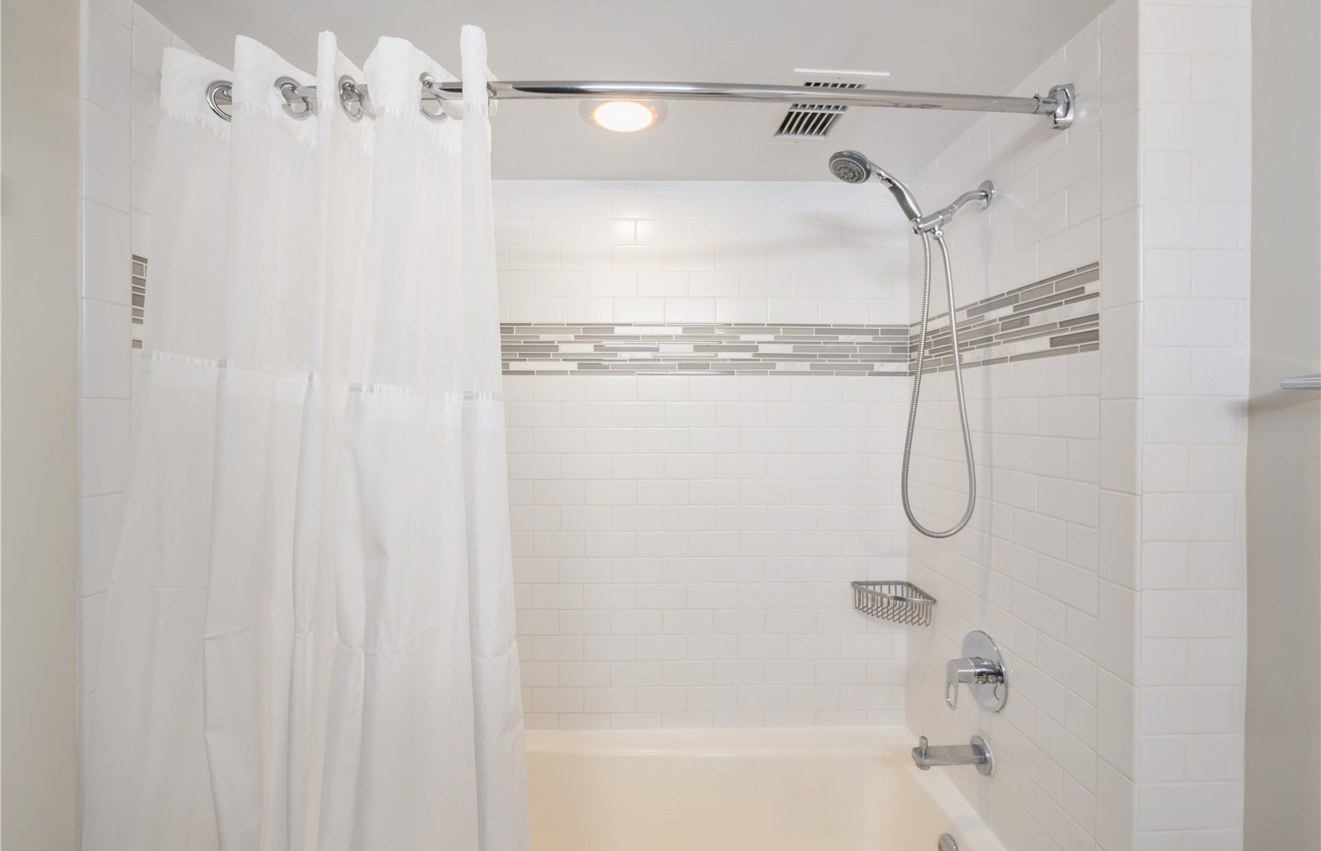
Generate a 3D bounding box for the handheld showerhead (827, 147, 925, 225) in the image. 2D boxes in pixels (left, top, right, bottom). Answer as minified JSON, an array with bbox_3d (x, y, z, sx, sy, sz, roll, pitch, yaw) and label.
[{"bbox_3d":[0.489,-0.540,1.199,0.244,0.068,0.094,29,0,-1],"label":"handheld showerhead"}]

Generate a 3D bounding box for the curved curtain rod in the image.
[{"bbox_3d":[-0.063,-0.574,0.929,1.625,0.090,0.180,0,1,-1],"label":"curved curtain rod"}]

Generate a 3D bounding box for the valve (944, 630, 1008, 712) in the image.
[{"bbox_3d":[0.703,0.562,1.223,0.084,0.172,0.169,0,1,-1],"label":"valve"}]

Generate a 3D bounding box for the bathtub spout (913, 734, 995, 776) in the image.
[{"bbox_3d":[0.659,0.758,1.223,0.169,0.089,0.083,0,1,-1],"label":"bathtub spout"}]

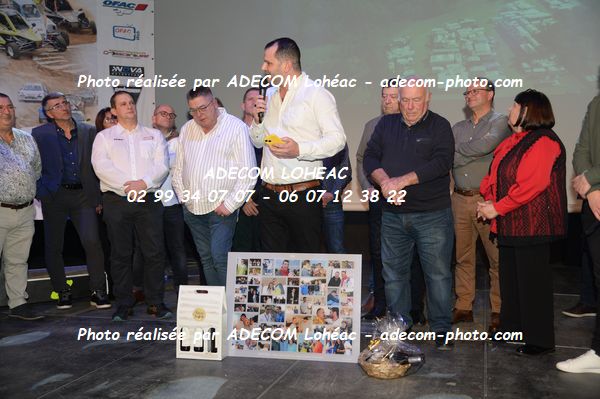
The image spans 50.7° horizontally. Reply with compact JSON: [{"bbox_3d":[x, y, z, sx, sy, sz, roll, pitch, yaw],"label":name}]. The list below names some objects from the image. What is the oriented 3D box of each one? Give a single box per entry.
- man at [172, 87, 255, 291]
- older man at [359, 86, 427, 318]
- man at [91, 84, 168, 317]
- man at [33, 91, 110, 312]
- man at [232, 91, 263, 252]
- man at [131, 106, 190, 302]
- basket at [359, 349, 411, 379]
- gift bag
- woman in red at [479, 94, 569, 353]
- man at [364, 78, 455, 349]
[{"bbox_3d":[-0.619,0.055,4.505,0.560,1.696,0.400,0,2,9],"label":"man"},{"bbox_3d":[0.680,0.009,4.723,0.560,1.755,0.380,0,2,16],"label":"older man"},{"bbox_3d":[-1.333,0.032,4.898,0.600,1.727,0.400,-1,2,-19],"label":"man"},{"bbox_3d":[-1.875,-0.002,5.210,0.580,1.750,0.380,-1,1,-33],"label":"man"},{"bbox_3d":[-0.423,-0.025,5.300,0.540,1.801,0.360,-1,2,-6],"label":"man"},{"bbox_3d":[-1.296,-0.005,5.908,0.520,1.738,0.360,-1,2,-22],"label":"man"},{"bbox_3d":[0.446,0.859,3.320,0.280,0.095,0.270,0,1,7],"label":"basket"},{"bbox_3d":[-0.579,0.713,3.712,0.275,0.430,0.092,0,2,10],"label":"gift bag"},{"bbox_3d":[1.372,0.121,3.858,0.400,1.575,0.500,-2,2,-34],"label":"woman in red"},{"bbox_3d":[0.729,0.061,4.147,0.600,1.686,0.440,0,2,14],"label":"man"}]

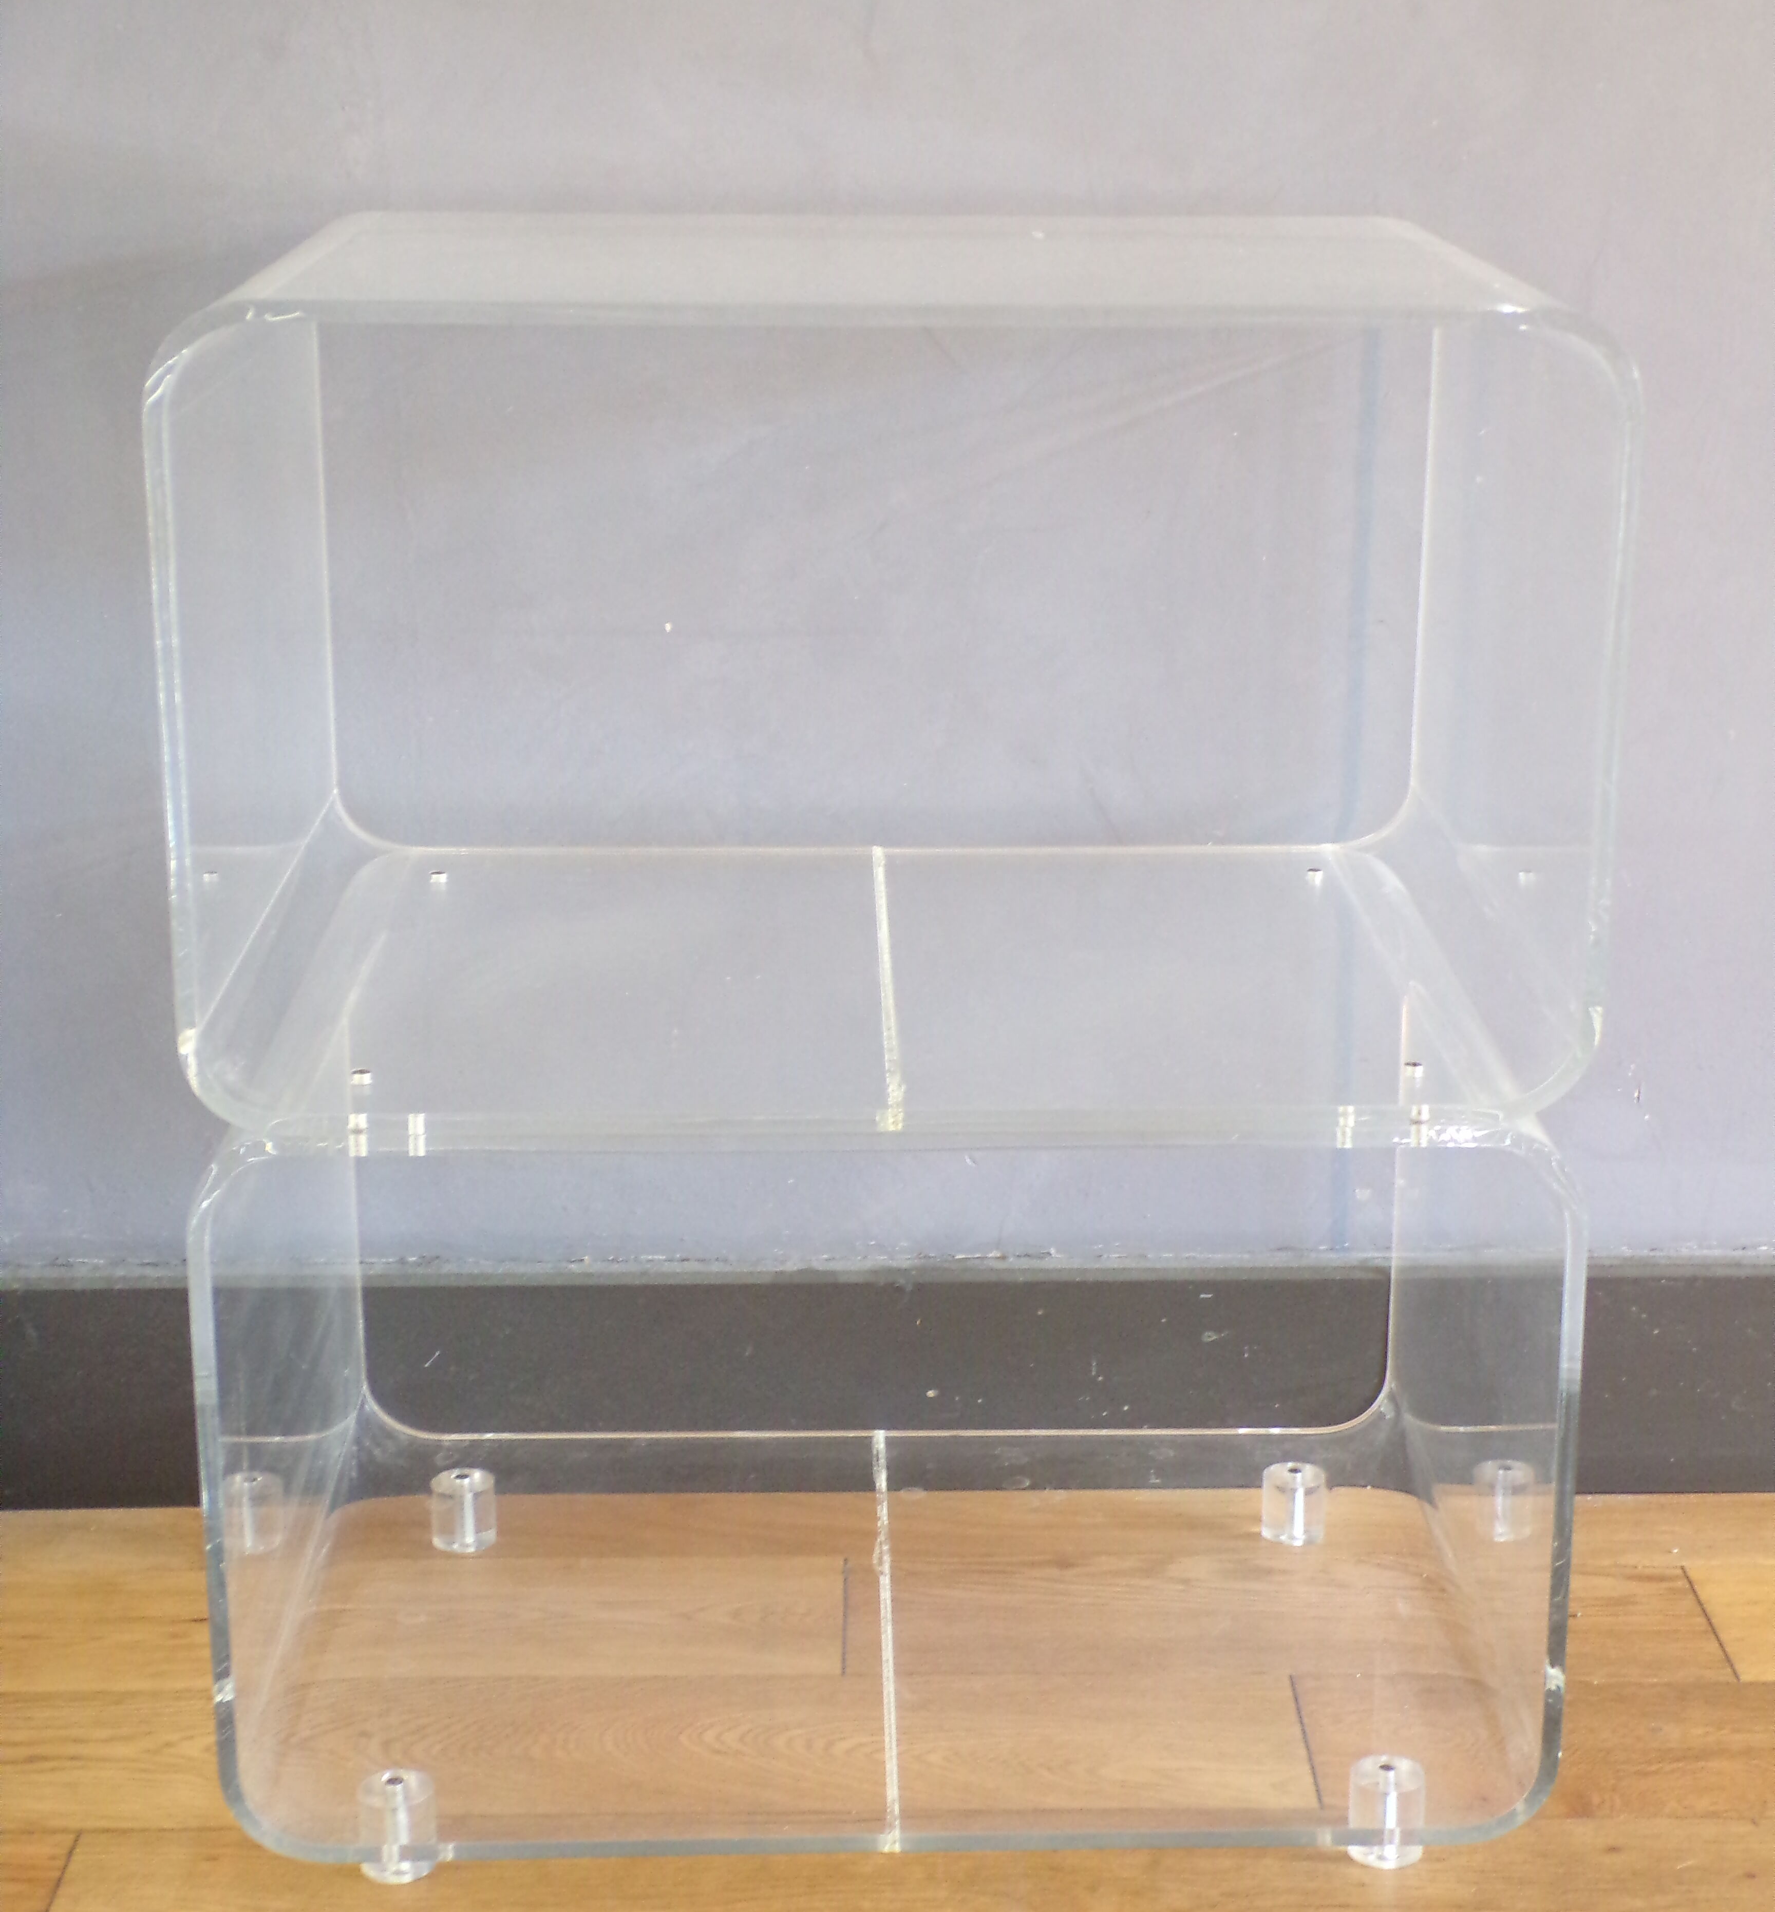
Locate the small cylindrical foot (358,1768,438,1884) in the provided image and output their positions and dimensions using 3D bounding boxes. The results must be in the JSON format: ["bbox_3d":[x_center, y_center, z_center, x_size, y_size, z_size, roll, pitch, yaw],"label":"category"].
[{"bbox_3d":[-0.230,0.410,1.569,0.035,0.036,0.035,0,17,-1],"label":"small cylindrical foot"}]

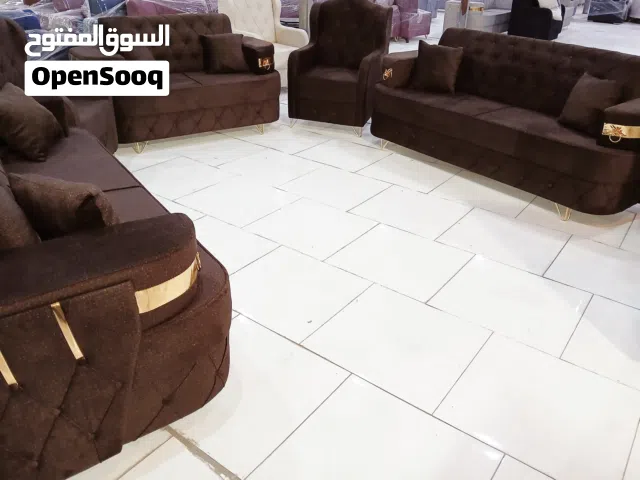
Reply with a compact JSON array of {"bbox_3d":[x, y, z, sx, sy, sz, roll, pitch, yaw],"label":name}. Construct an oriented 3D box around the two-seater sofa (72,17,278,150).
[{"bbox_3d":[-1.244,-1.427,4.280,1.690,0.950,0.900,-16,34,-28],"label":"two-seater sofa"}]

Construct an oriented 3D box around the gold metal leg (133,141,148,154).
[{"bbox_3d":[-1.472,-0.753,3.928,0.105,0.110,0.070,-16,34,-28],"label":"gold metal leg"}]

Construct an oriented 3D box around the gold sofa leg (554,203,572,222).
[{"bbox_3d":[1.530,-0.177,3.016,0.065,0.110,0.095,-19,35,-32],"label":"gold sofa leg"}]

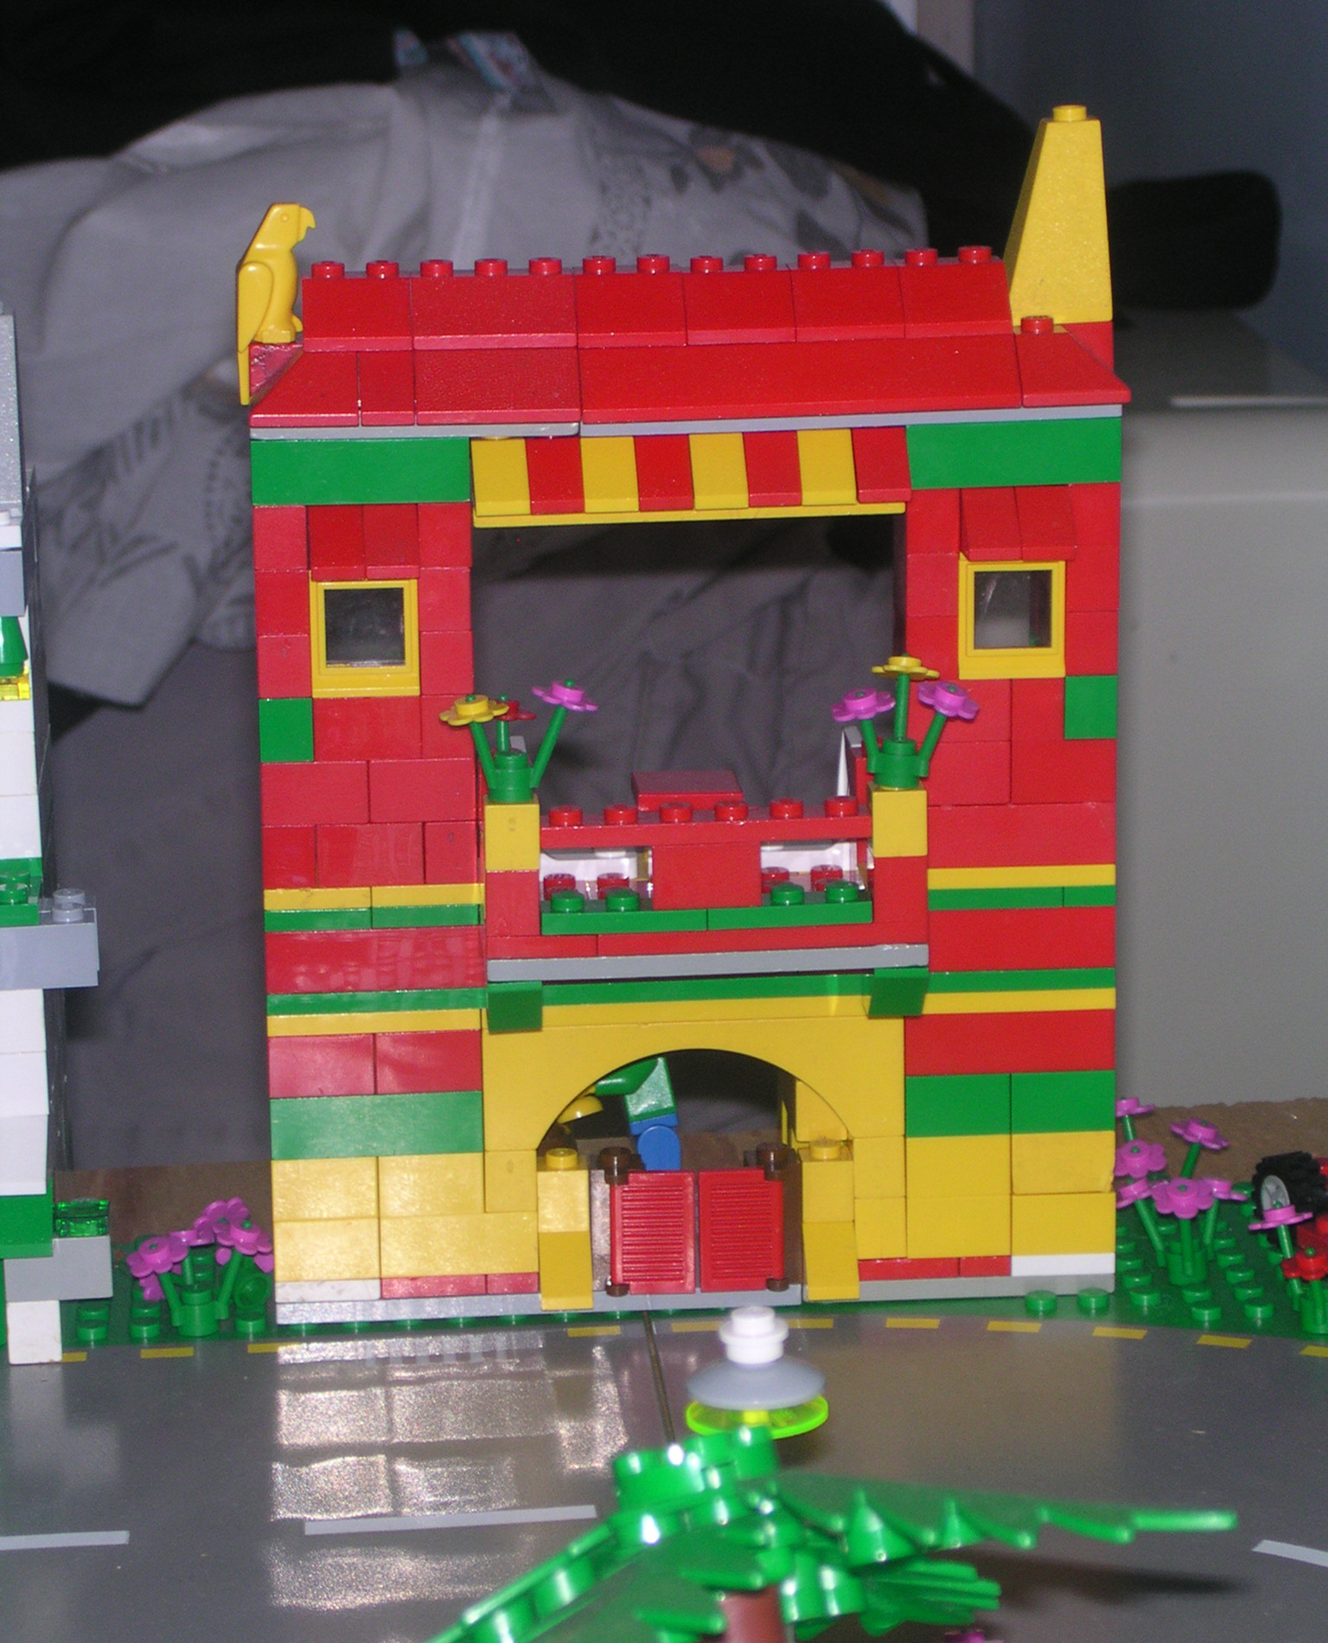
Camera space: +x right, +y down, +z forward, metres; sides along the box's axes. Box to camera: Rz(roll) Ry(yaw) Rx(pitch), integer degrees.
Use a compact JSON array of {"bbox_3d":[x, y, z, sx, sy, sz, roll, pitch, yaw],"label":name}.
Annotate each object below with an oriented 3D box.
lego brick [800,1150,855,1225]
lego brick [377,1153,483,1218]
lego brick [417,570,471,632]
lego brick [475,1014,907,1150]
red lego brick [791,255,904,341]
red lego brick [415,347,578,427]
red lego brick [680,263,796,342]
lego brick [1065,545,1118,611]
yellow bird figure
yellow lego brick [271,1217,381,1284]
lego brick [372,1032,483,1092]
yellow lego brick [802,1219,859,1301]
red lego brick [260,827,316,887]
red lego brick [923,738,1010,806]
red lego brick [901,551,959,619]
[{"bbox_3d":[0.025,0.055,0.864,0.008,0.011,0.008,-2,12,-5],"label":"lego brick"},{"bbox_3d":[-0.035,0.054,0.859,0.016,0.010,0.009,-2,12,-5],"label":"lego brick"},{"bbox_3d":[-0.032,-0.034,0.843,0.008,0.010,0.010,-2,12,-5],"label":"lego brick"},{"bbox_3d":[0.004,0.039,0.860,0.064,0.020,0.008,-2,12,-5],"label":"lego brick"},{"bbox_3d":[0.027,-0.078,0.841,0.016,0.011,0.016,-2,12,-5],"label":"red lego brick"},{"bbox_3d":[-0.025,-0.065,0.831,0.024,0.011,0.016,-2,12,-4],"label":"red lego brick"},{"bbox_3d":[0.011,-0.077,0.838,0.016,0.011,0.016,-2,13,-5],"label":"red lego brick"},{"bbox_3d":[0.063,-0.037,0.848,0.008,0.010,0.009,-2,13,-5],"label":"lego brick"},{"bbox_3d":[-0.057,-0.077,0.839,0.012,0.029,0.008,-2,12,-5],"label":"yellow bird figure"},{"bbox_3d":[-0.051,0.064,0.859,0.016,0.010,0.008,-2,12,-5],"label":"yellow lego brick"},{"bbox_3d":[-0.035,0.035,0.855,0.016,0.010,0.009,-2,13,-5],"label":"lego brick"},{"bbox_3d":[0.025,0.066,0.862,0.008,0.010,0.016,-2,12,-5],"label":"yellow lego brick"},{"bbox_3d":[-0.056,0.004,0.846,0.008,0.010,0.009,-2,12,-5],"label":"red lego brick"},{"bbox_3d":[0.044,-0.008,0.852,0.016,0.010,0.009,-2,13,-5],"label":"red lego brick"},{"bbox_3d":[0.039,-0.036,0.848,0.008,0.010,0.011,-2,12,-5],"label":"red lego brick"}]

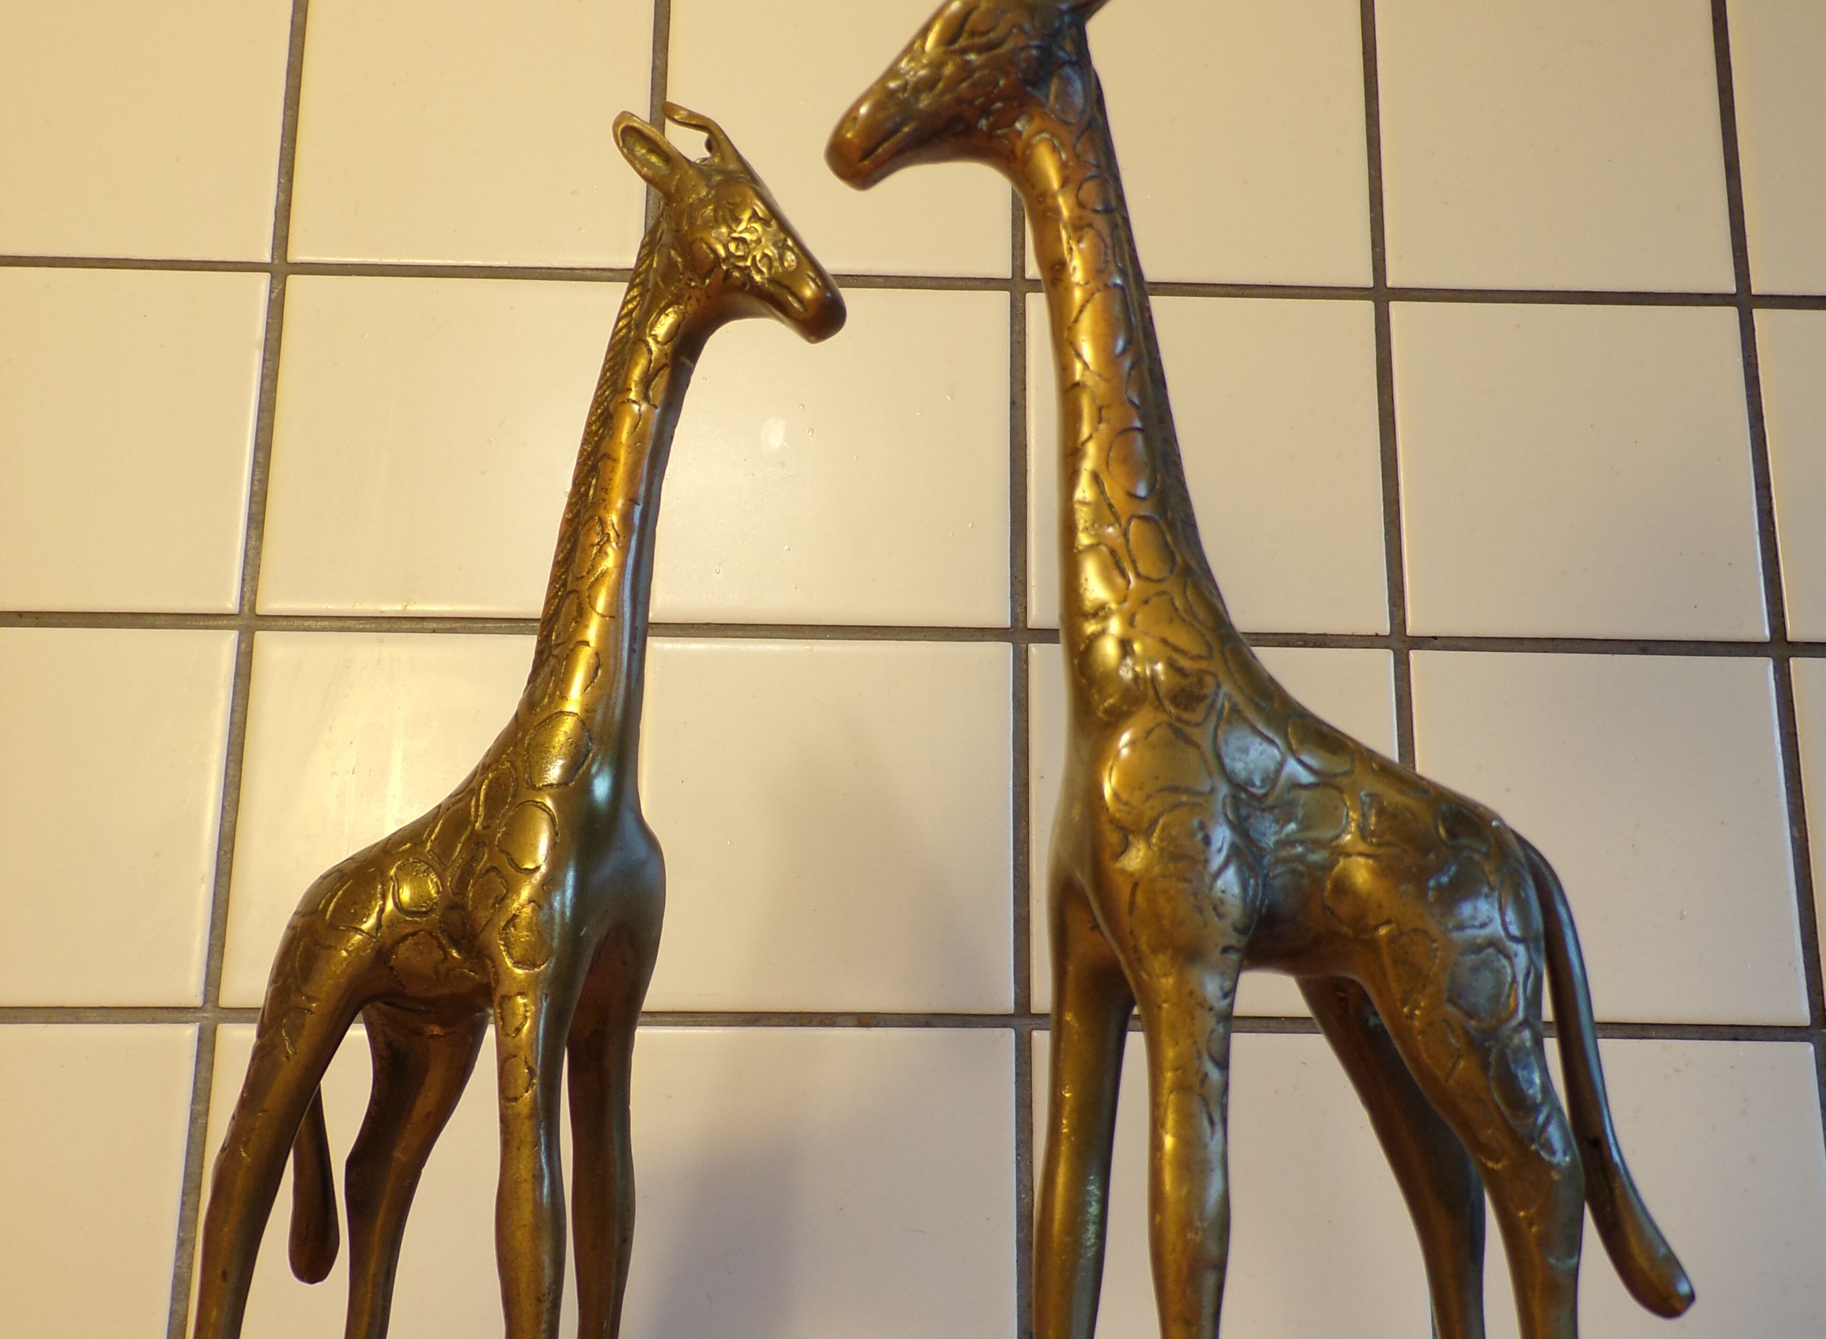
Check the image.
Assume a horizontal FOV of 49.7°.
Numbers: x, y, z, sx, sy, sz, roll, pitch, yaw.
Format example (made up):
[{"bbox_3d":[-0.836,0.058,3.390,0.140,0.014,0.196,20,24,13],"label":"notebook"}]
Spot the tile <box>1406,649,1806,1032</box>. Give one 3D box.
[{"bbox_3d":[0.182,0.044,0.523,0.099,0.098,0.008,1,-13,-2],"label":"tile"}]

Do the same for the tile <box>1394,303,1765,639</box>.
[{"bbox_3d":[0.184,-0.054,0.548,0.099,0.099,0.008,1,-13,-2],"label":"tile"}]

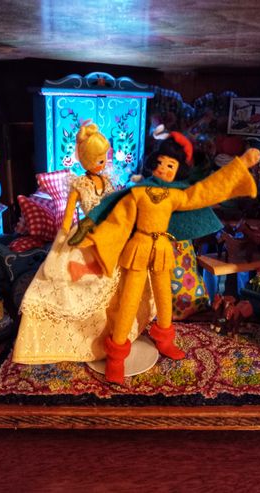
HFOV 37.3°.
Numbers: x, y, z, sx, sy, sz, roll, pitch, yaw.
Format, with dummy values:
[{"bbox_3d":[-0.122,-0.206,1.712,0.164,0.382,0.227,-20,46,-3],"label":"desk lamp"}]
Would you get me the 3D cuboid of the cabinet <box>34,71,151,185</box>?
[{"bbox_3d":[-0.054,-0.117,0.572,0.152,0.250,0.080,-6,19,-22],"label":"cabinet"}]

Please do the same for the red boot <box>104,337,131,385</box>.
[{"bbox_3d":[-0.012,0.103,0.359,0.023,0.038,0.033,0,18,-5],"label":"red boot"}]

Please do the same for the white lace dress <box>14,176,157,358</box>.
[{"bbox_3d":[-0.041,0.013,0.413,0.153,0.174,0.122,-8,20,-27],"label":"white lace dress"}]

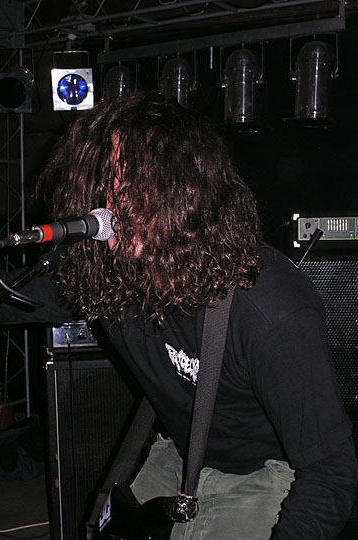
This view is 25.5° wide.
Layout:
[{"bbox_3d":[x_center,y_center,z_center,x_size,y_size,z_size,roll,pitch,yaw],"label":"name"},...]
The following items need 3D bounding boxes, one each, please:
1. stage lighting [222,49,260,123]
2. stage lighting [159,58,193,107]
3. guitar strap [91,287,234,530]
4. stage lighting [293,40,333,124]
[{"bbox_3d":[0.271,-0.778,3.360,0.170,0.325,0.170,1,3,30],"label":"stage lighting"},{"bbox_3d":[-0.007,-0.783,3.520,0.170,0.325,0.170,1,3,30],"label":"stage lighting"},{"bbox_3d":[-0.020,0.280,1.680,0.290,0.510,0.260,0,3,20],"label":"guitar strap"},{"bbox_3d":[0.547,-0.767,3.200,0.170,0.325,0.170,1,3,30],"label":"stage lighting"}]

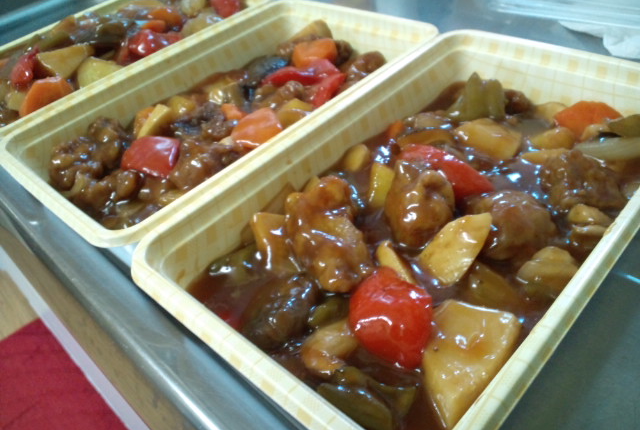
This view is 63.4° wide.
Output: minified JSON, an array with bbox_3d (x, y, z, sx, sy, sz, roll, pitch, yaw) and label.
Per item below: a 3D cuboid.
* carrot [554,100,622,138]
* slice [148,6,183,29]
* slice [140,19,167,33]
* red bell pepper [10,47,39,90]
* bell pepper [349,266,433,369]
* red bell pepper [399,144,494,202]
[{"bbox_3d":[0.122,-0.043,0.236,0.029,0.020,0.014,27,52,35],"label":"carrot"},{"bbox_3d":[-0.110,-0.141,0.369,0.021,0.013,0.019,27,52,35],"label":"slice"},{"bbox_3d":[-0.115,-0.130,0.357,0.015,0.009,0.016,27,52,35],"label":"slice"},{"bbox_3d":[-0.189,-0.093,0.331,0.014,0.025,0.015,27,52,35],"label":"red bell pepper"},{"bbox_3d":[0.022,0.032,0.165,0.023,0.021,0.025,27,52,35],"label":"bell pepper"},{"bbox_3d":[0.053,-0.018,0.221,0.040,0.018,0.016,27,52,35],"label":"red bell pepper"}]

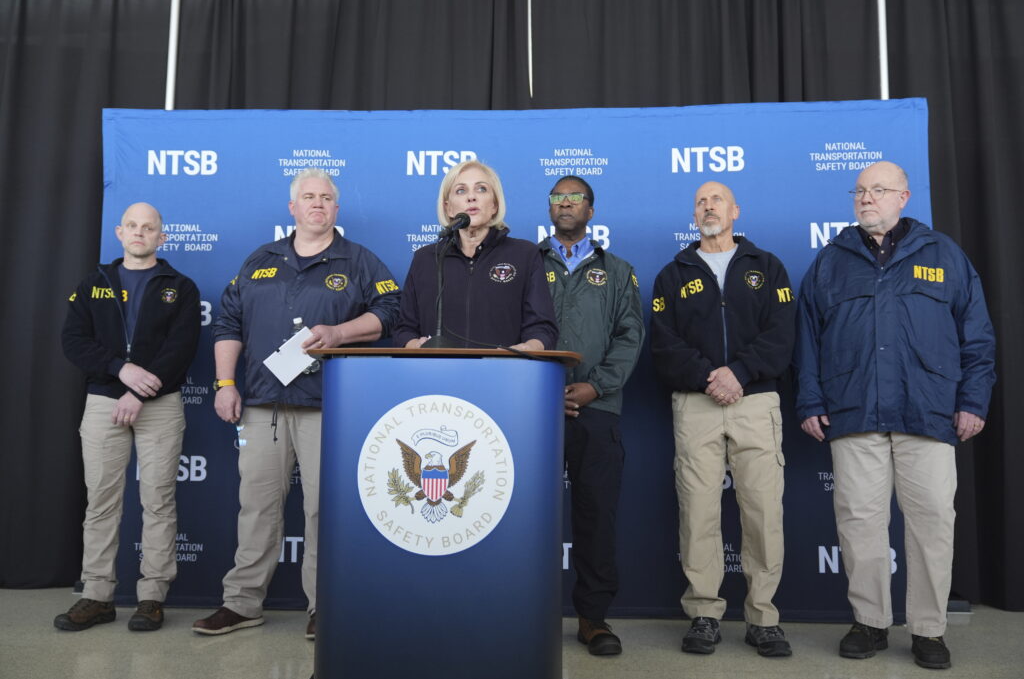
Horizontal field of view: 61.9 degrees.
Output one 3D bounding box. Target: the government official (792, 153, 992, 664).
[{"bbox_3d":[1.449,0.231,3.223,0.700,1.843,0.430,-2,-5,26],"label":"government official"}]

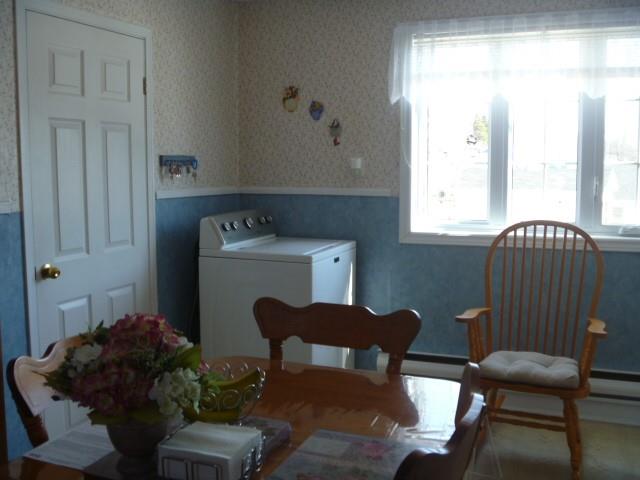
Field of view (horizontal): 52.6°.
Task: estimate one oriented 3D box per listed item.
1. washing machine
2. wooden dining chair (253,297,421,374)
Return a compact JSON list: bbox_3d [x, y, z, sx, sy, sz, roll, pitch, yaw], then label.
[{"bbox_3d":[-0.223,0.394,3.736,0.680,1.100,0.690,3,7,22],"label":"washing machine"},{"bbox_3d":[-0.037,0.685,1.896,0.550,0.935,0.510,3,7,22],"label":"wooden dining chair"}]

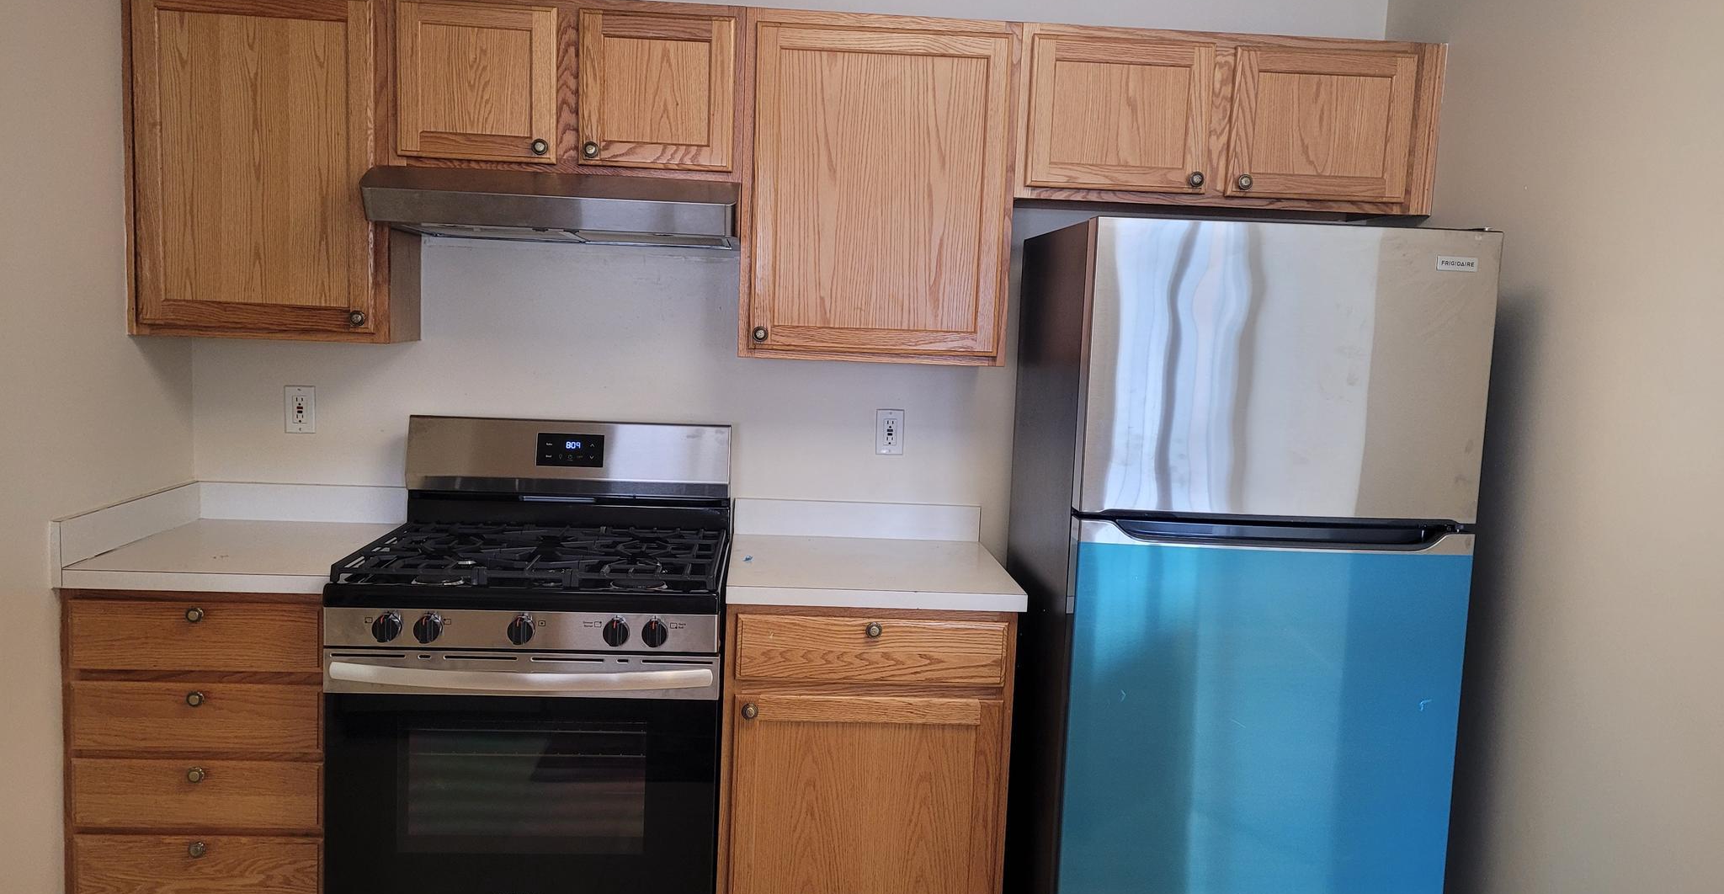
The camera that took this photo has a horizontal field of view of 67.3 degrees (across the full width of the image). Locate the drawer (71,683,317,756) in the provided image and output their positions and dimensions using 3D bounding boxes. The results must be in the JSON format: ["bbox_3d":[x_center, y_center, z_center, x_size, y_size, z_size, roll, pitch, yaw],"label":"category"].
[{"bbox_3d":[-1.333,0.518,2.769,0.478,0.140,0.400,2,6,-4],"label":"drawer"}]

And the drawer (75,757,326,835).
[{"bbox_3d":[-1.339,0.675,2.785,0.478,0.141,0.400,2,6,-4],"label":"drawer"}]

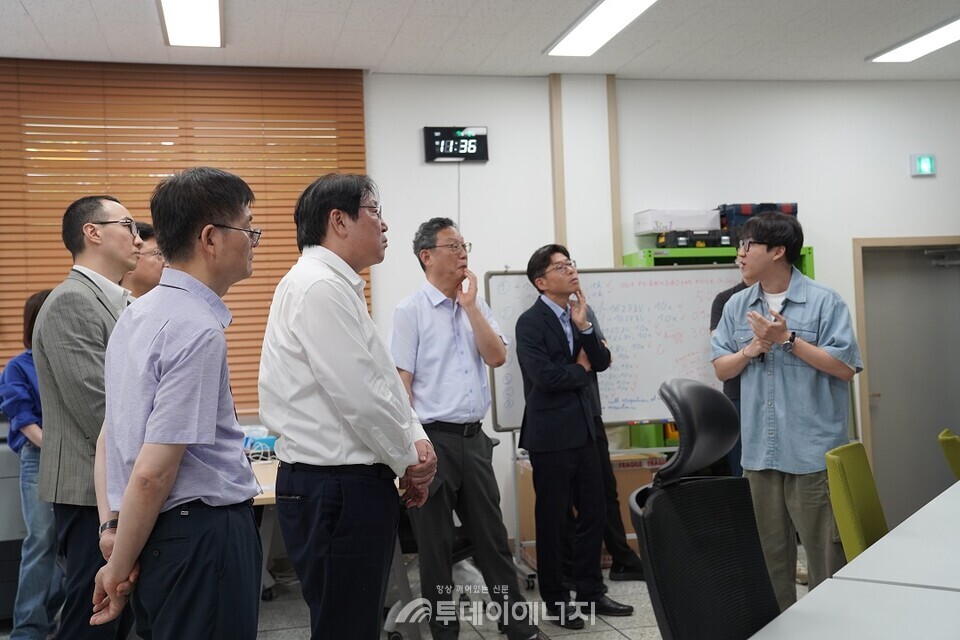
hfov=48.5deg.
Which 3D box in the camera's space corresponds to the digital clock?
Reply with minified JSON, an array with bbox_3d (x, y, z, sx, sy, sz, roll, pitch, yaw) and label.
[{"bbox_3d":[-0.144,-1.078,6.550,0.400,0.215,0.040,-2,-1,-13],"label":"digital clock"}]

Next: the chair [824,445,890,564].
[{"bbox_3d":[1.490,0.878,3.500,0.560,0.890,0.500,-3,-2,34],"label":"chair"}]

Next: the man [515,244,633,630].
[{"bbox_3d":[0.428,0.525,4.830,0.460,1.740,0.540,-3,-2,35],"label":"man"}]

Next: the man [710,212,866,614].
[{"bbox_3d":[1.116,0.480,3.820,0.560,1.730,0.460,-3,-2,37],"label":"man"}]

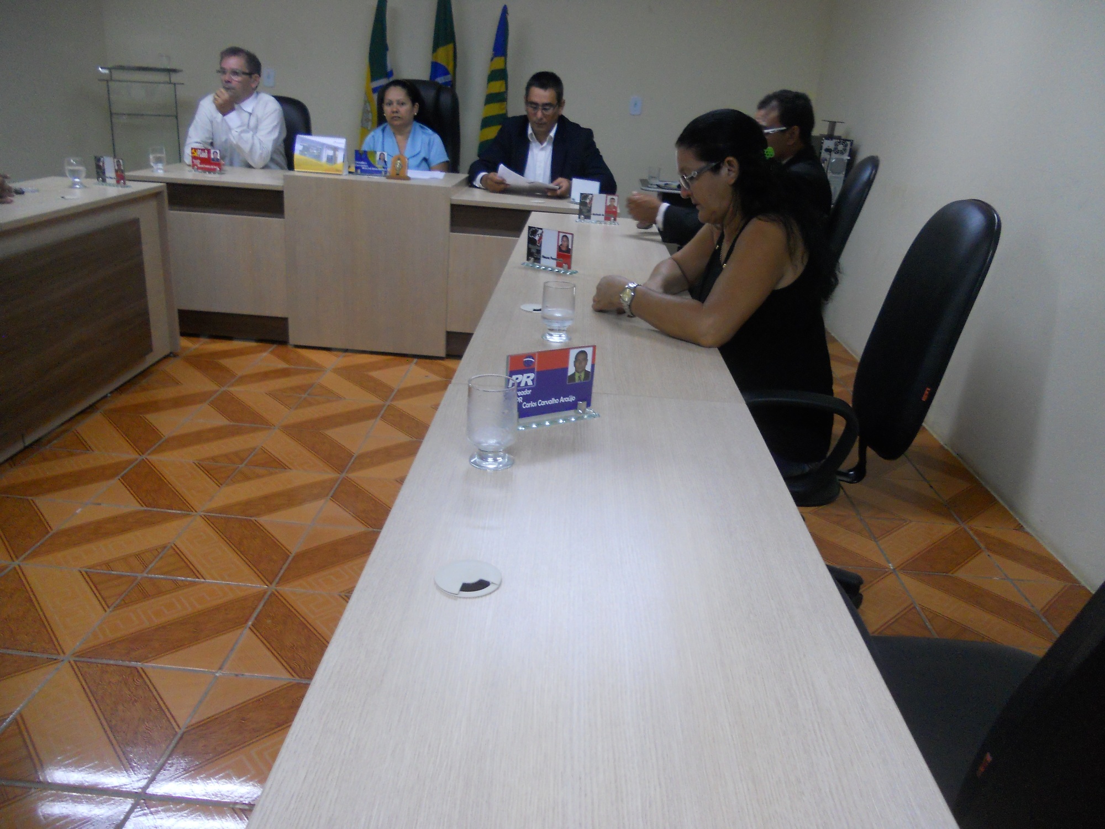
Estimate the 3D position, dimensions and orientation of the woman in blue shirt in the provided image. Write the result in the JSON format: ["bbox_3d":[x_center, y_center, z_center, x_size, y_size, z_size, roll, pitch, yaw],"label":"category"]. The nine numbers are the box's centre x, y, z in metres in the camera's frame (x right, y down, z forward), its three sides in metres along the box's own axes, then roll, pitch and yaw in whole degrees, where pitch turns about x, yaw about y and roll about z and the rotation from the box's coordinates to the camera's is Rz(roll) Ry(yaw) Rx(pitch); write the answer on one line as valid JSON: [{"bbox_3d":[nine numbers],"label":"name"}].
[{"bbox_3d":[-0.844,-1.171,4.715,0.480,1.240,0.720,4,21,-2],"label":"woman in blue shirt"}]

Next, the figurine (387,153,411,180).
[{"bbox_3d":[-0.697,-1.130,3.933,0.104,0.107,0.050,5,21,1],"label":"figurine"}]

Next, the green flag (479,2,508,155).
[{"bbox_3d":[-0.380,-1.972,5.428,0.260,1.100,0.180,5,21,1],"label":"green flag"}]

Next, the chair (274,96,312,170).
[{"bbox_3d":[-1.713,-1.202,4.807,0.600,1.100,0.660,12,22,20],"label":"chair"}]

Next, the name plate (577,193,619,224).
[{"bbox_3d":[0.183,-0.813,3.400,0.166,0.113,0.035,5,21,1],"label":"name plate"}]

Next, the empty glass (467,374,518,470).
[{"bbox_3d":[-0.084,0.011,1.244,0.070,0.121,0.070,5,21,1],"label":"empty glass"}]

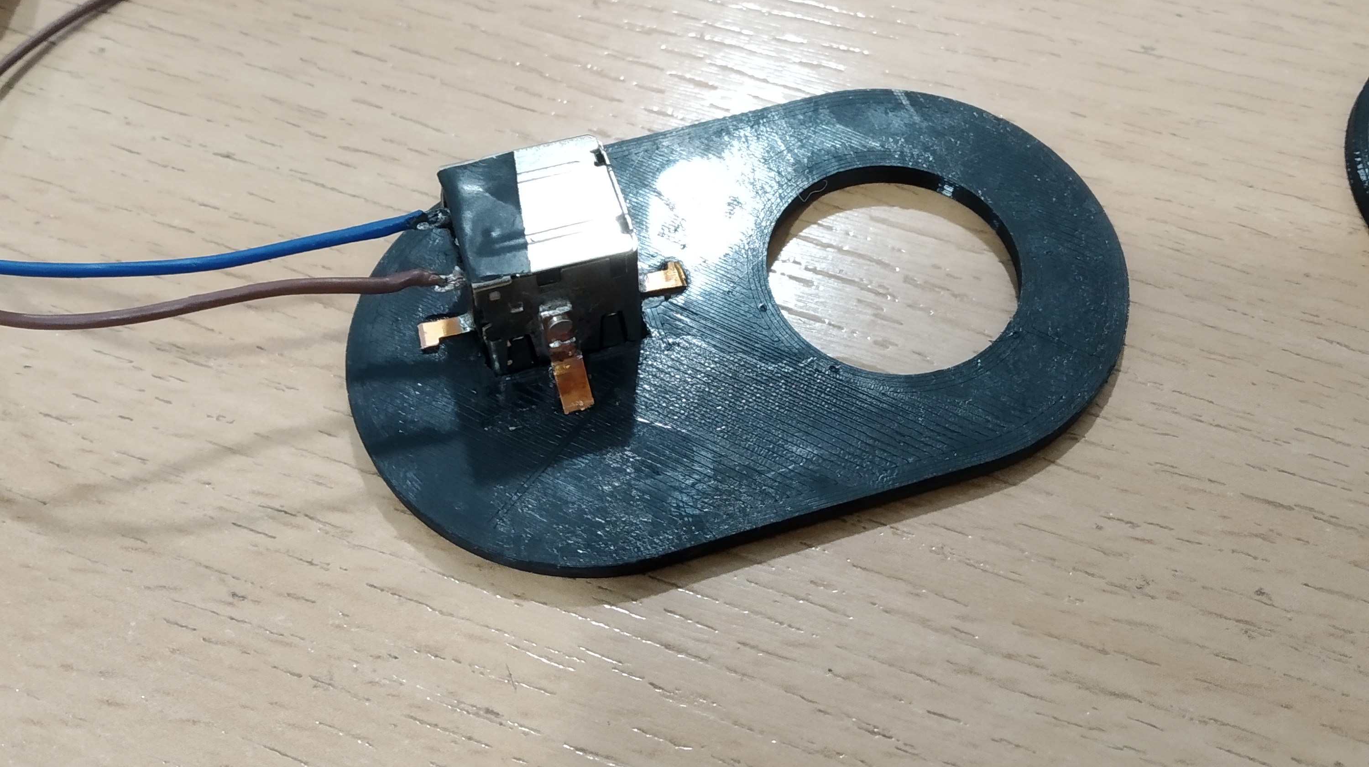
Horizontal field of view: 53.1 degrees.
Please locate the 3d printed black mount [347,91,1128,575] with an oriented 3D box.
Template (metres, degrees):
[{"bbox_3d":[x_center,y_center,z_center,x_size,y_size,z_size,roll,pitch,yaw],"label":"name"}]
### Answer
[{"bbox_3d":[0.006,-0.007,0.135,0.078,0.003,0.046,-16,61,-10],"label":"3d printed black mount"}]

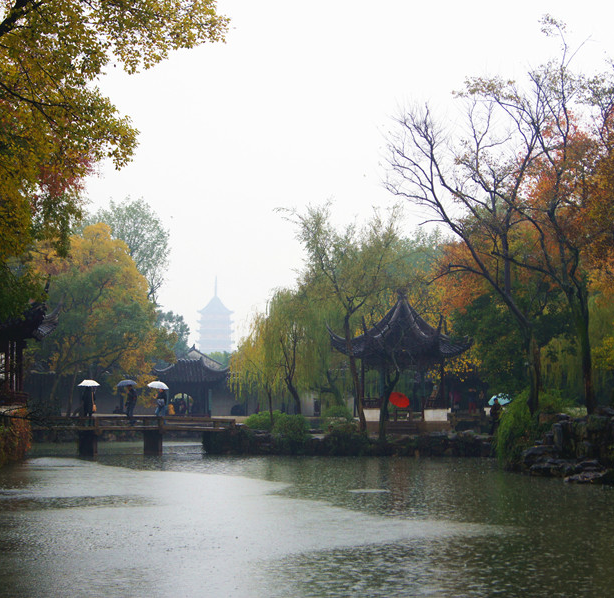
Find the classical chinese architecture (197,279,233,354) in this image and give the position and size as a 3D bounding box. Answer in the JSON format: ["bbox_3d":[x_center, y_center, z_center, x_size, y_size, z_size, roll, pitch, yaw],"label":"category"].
[{"bbox_3d":[-57.441,23.152,1050.387,30.000,74.732,30.000,0,-3,0],"label":"classical chinese architecture"}]

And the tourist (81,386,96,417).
[{"bbox_3d":[-9.141,4.497,70.000,0.590,1.670,0.400,0,-3,6],"label":"tourist"}]

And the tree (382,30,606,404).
[{"bbox_3d":[6.576,-2.859,57.757,7.560,13.660,6.500,0,-3,0],"label":"tree"}]

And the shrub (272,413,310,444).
[{"bbox_3d":[-0.693,5.462,70.303,1.601,1.383,1.450,0,-3,0],"label":"shrub"}]

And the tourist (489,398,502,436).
[{"bbox_3d":[8.204,5.146,72.825,0.400,1.672,0.550,-3,-4,41],"label":"tourist"}]

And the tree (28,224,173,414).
[{"bbox_3d":[-12.095,1.289,98.000,8.550,11.300,8.500,0,-3,0],"label":"tree"}]

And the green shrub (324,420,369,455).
[{"bbox_3d":[1.636,5.745,69.285,1.911,1.424,1.600,0,-3,0],"label":"green shrub"}]

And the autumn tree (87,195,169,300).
[{"bbox_3d":[-14.722,0.124,138.000,7.090,17.160,7.200,0,-3,0],"label":"autumn tree"}]

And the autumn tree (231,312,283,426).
[{"bbox_3d":[-2.129,3.111,73.442,2.500,5.044,2.400,0,-3,0],"label":"autumn tree"}]

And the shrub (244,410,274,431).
[{"bbox_3d":[-2.174,5.469,75.000,1.340,0.940,1.300,0,-3,0],"label":"shrub"}]

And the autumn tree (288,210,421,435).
[{"bbox_3d":[2.053,0.812,75.500,6.050,10.330,5.600,0,-3,0],"label":"autumn tree"}]

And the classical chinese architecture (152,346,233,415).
[{"bbox_3d":[-7.733,5.605,113.000,5.540,4.800,4.200,0,-3,-9],"label":"classical chinese architecture"}]

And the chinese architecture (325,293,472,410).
[{"bbox_3d":[4.387,2.792,78.500,6.660,6.380,6.000,0,-3,0],"label":"chinese architecture"}]

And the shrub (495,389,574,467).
[{"bbox_3d":[7.932,4.496,58.339,2.727,2.747,2.200,0,-3,0],"label":"shrub"}]

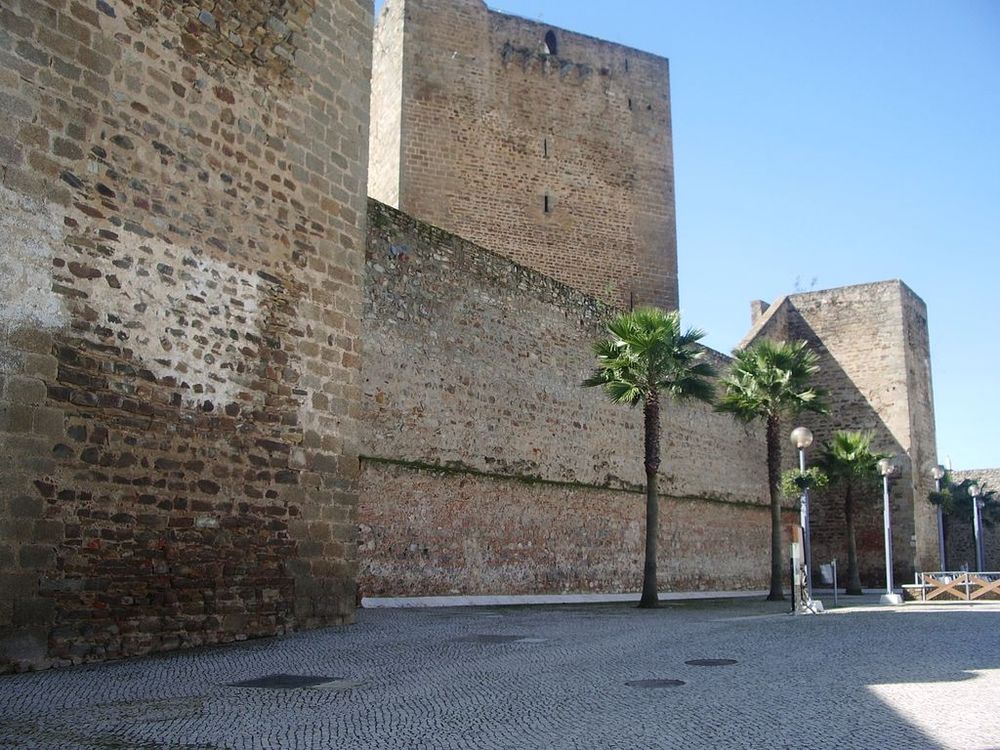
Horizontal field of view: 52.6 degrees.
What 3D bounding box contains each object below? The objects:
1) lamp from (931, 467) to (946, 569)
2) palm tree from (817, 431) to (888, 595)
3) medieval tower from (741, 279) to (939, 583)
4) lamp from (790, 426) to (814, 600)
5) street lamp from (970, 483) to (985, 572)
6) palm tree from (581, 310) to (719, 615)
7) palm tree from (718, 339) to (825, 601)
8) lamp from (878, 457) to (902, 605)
[{"bbox_3d":[17.726,5.954,40.691,0.550,4.621,0.550,1,-10,0],"label":"lamp"},{"bbox_3d":[13.250,5.178,38.522,2.900,6.158,2.900,1,-10,0],"label":"palm tree"},{"bbox_3d":[15.050,2.883,43.151,5.400,12.311,5.200,-6,-12,33],"label":"medieval tower"},{"bbox_3d":[7.559,3.486,24.977,0.550,4.454,0.550,1,-10,0],"label":"lamp"},{"bbox_3d":[22.318,7.374,47.379,0.550,4.469,0.550,1,-10,0],"label":"street lamp"},{"bbox_3d":[3.895,2.057,26.672,3.500,7.934,3.500,1,-10,0],"label":"palm tree"},{"bbox_3d":[8.943,3.003,33.227,3.600,8.583,3.600,1,-10,0],"label":"palm tree"},{"bbox_3d":[12.265,4.876,31.984,0.650,4.535,0.650,1,-10,0],"label":"lamp"}]

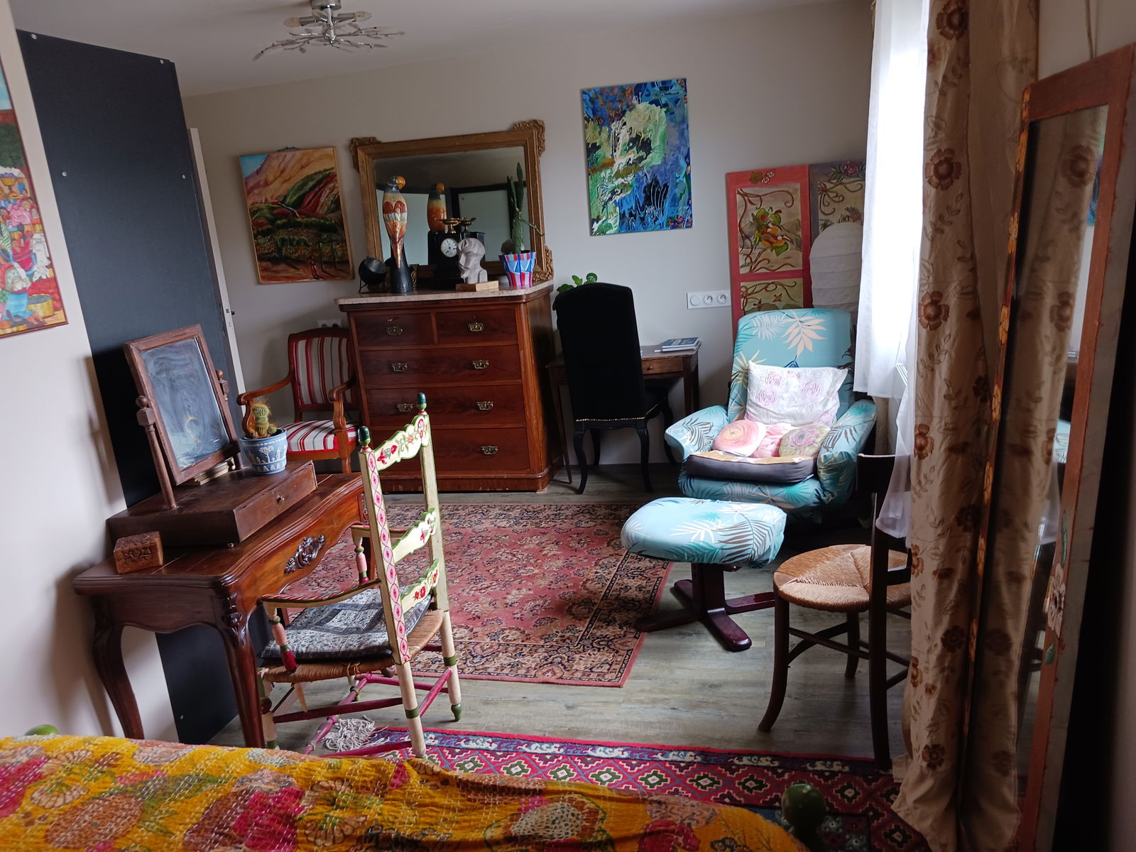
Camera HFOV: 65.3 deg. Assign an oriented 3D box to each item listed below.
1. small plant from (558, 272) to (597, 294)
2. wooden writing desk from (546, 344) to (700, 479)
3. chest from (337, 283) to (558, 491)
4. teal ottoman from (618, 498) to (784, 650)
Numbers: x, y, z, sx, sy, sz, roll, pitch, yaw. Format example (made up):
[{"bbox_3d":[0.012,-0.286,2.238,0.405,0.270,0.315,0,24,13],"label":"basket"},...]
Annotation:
[{"bbox_3d":[0.043,-0.586,4.684,0.280,0.420,0.260,-2,14,13],"label":"small plant"},{"bbox_3d":[0.328,-0.061,4.762,0.780,0.670,0.370,-2,14,13],"label":"wooden writing desk"},{"bbox_3d":[-0.583,-0.211,4.821,1.056,1.060,0.500,-2,15,14],"label":"chest"},{"bbox_3d":[0.487,0.483,3.090,0.540,0.375,0.420,4,16,32],"label":"teal ottoman"}]

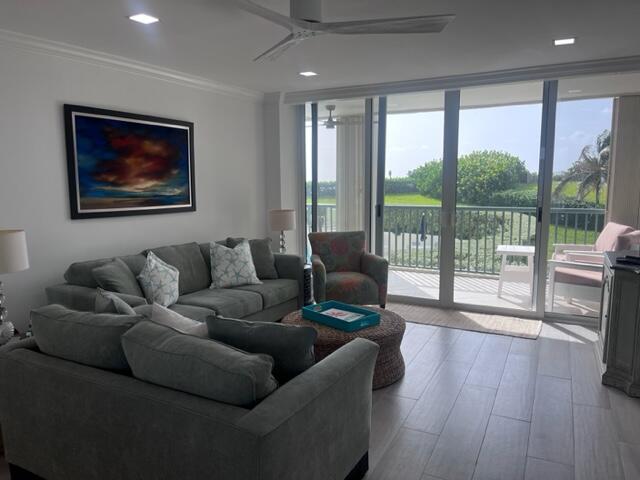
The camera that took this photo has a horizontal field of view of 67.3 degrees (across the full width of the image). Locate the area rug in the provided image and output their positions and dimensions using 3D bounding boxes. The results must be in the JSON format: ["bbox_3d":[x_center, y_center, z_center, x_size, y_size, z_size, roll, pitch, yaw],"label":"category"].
[{"bbox_3d":[1.204,0.827,5.207,2.150,0.012,0.630,3,8,26],"label":"area rug"}]

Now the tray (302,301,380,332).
[{"bbox_3d":[0.169,0.600,3.798,0.345,0.068,0.555,-8,10,-44],"label":"tray"}]

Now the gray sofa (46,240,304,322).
[{"bbox_3d":[-1.166,0.502,4.477,1.050,0.880,2.040,4,9,30],"label":"gray sofa"}]

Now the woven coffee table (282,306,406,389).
[{"bbox_3d":[0.170,0.826,3.861,0.970,0.377,0.970,0,7,0],"label":"woven coffee table"}]

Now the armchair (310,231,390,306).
[{"bbox_3d":[0.317,0.355,5.754,0.780,0.820,0.760,-2,8,-10],"label":"armchair"}]

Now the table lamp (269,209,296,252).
[{"bbox_3d":[-0.467,-0.035,5.931,0.375,0.670,0.375,0,7,0],"label":"table lamp"}]

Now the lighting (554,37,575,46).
[{"bbox_3d":[2.014,-1.638,3.954,0.150,0.030,0.160,3,8,26],"label":"lighting"}]

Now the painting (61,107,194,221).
[{"bbox_3d":[-1.773,-0.728,4.712,0.050,0.960,1.517,4,8,28],"label":"painting"}]

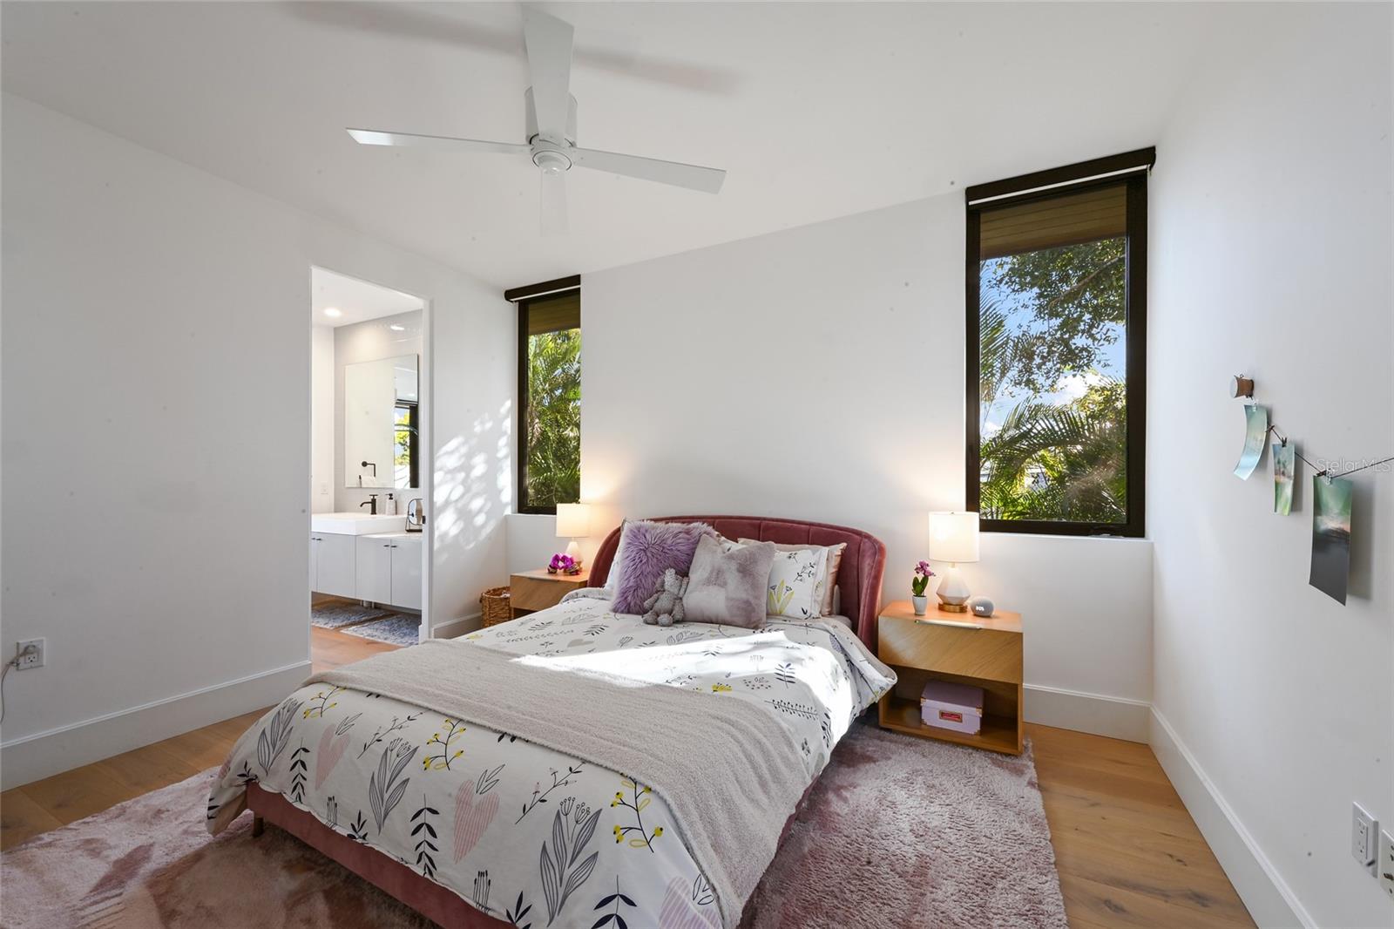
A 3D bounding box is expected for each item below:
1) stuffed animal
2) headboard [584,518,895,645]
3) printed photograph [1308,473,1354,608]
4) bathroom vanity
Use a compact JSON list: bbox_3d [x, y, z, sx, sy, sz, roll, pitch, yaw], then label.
[{"bbox_3d":[-0.158,0.674,2.750,0.220,0.265,0.180,0,-1,22],"label":"stuffed animal"},{"bbox_3d":[0.171,0.765,3.267,1.820,0.880,0.360,0,-1,28],"label":"headboard"},{"bbox_3d":[1.351,0.155,1.156,0.015,0.250,0.150,0,-1,28],"label":"printed photograph"},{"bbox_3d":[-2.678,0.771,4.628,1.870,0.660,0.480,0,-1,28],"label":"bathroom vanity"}]

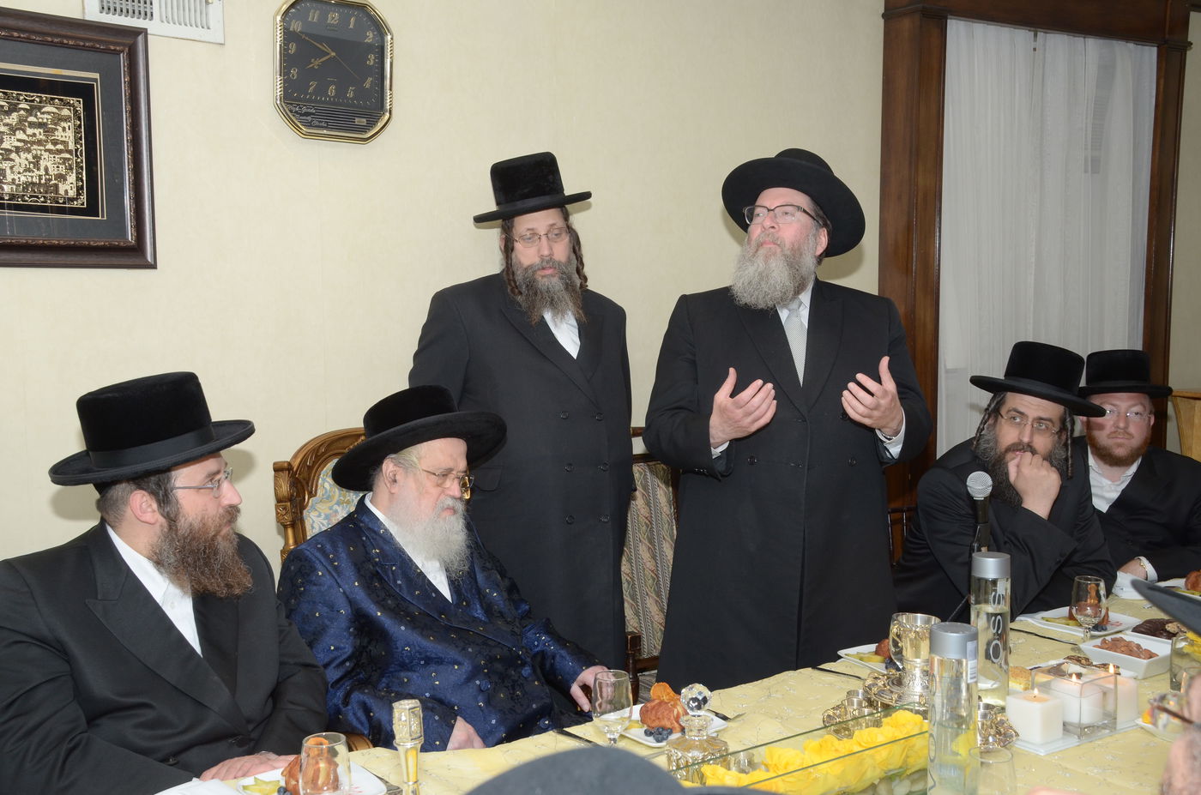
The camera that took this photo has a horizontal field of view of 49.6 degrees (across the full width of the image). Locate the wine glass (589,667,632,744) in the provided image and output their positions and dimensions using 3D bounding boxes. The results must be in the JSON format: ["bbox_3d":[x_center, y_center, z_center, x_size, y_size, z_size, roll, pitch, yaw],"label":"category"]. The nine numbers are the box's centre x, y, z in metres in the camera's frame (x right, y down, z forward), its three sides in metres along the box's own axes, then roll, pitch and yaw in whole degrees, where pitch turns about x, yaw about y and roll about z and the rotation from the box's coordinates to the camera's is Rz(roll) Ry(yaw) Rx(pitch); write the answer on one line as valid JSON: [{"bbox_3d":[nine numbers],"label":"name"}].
[{"bbox_3d":[0.020,0.518,2.144,0.070,0.139,0.070,0,6,0],"label":"wine glass"}]

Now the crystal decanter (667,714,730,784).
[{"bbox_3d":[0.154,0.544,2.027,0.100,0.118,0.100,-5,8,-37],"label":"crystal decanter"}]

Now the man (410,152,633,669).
[{"bbox_3d":[-0.181,0.336,3.055,0.550,1.800,0.400,-5,8,-38],"label":"man"}]

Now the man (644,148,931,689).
[{"bbox_3d":[0.389,0.369,2.858,0.640,1.780,0.480,-1,6,-6],"label":"man"}]

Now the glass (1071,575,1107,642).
[{"bbox_3d":[1.024,0.450,2.726,0.075,0.148,0.075,-5,8,-37],"label":"glass"}]

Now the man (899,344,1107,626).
[{"bbox_3d":[0.869,0.536,3.078,0.580,1.330,0.720,-3,7,-28],"label":"man"}]

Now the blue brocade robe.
[{"bbox_3d":[-0.261,0.552,2.466,0.640,0.720,0.640,-6,9,-43],"label":"blue brocade robe"}]

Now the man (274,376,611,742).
[{"bbox_3d":[-0.236,0.628,2.454,0.640,1.300,0.780,-6,9,-43],"label":"man"}]

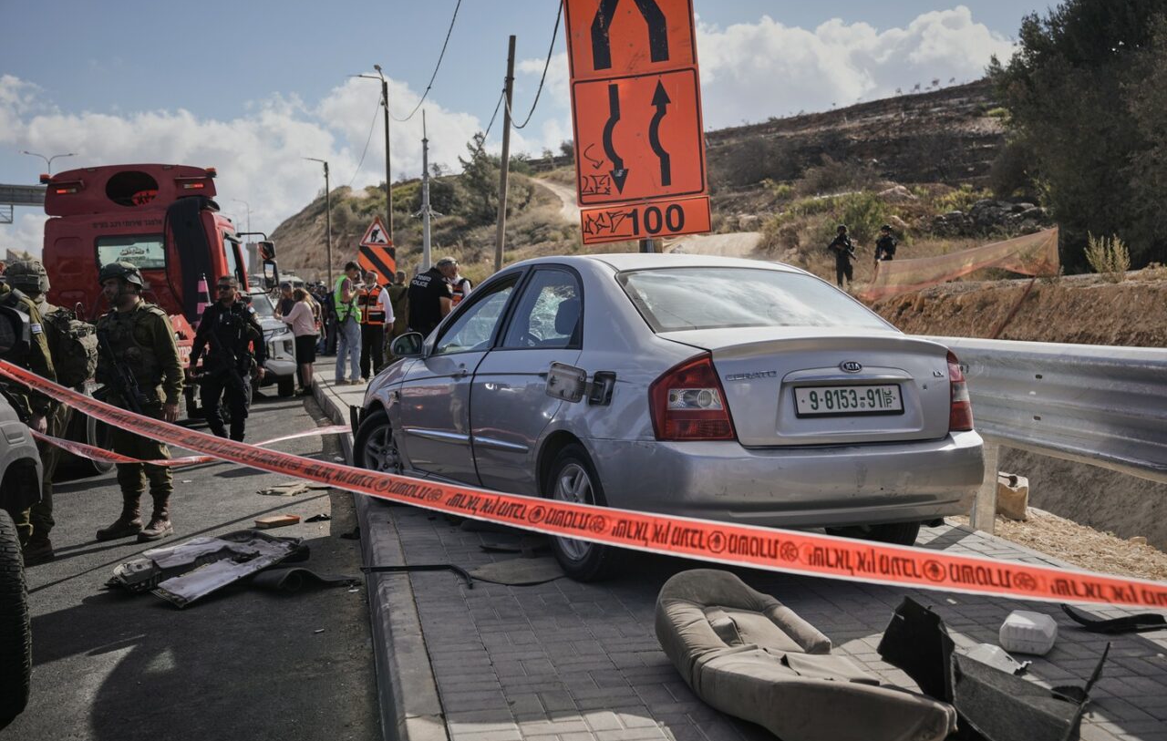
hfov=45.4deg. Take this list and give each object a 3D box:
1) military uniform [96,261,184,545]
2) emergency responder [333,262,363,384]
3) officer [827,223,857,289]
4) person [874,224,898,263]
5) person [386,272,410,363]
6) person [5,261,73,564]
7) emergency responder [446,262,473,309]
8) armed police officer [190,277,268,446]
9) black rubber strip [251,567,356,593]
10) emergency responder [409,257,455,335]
[{"bbox_3d":[-2.934,0.179,9.243,0.450,1.780,0.580,-3,4,-41],"label":"military uniform"},{"bbox_3d":[-3.341,-0.691,19.953,0.420,1.720,0.500,-2,4,-13],"label":"emergency responder"},{"bbox_3d":[7.319,-3.228,39.555,0.720,1.790,0.500,-1,4,3],"label":"officer"},{"bbox_3d":[8.693,-3.286,40.054,0.580,1.780,0.450,1,4,27],"label":"person"},{"bbox_3d":[-3.020,-0.779,23.042,0.520,1.740,0.360,0,3,9],"label":"person"},{"bbox_3d":[-3.246,0.226,8.493,0.550,1.780,0.550,1,3,28],"label":"person"},{"bbox_3d":[-1.818,-0.709,20.542,0.520,1.750,0.360,1,3,27],"label":"emergency responder"},{"bbox_3d":[-3.447,-0.047,13.654,0.600,1.760,0.420,-1,4,5],"label":"armed police officer"},{"bbox_3d":[-1.460,1.102,7.400,0.500,0.110,0.280,-2,3,-26],"label":"black rubber strip"},{"bbox_3d":[-1.790,-0.486,16.251,0.500,1.660,0.380,2,5,44],"label":"emergency responder"}]

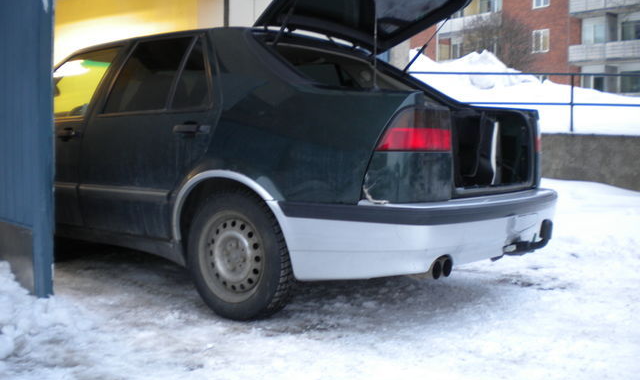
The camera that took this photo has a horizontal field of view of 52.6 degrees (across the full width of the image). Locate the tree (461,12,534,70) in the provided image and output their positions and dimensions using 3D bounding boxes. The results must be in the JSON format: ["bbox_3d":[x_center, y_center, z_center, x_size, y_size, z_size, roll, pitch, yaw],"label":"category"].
[{"bbox_3d":[9.738,-6.912,35.500,4.200,5.600,4.100,2,6,15],"label":"tree"}]

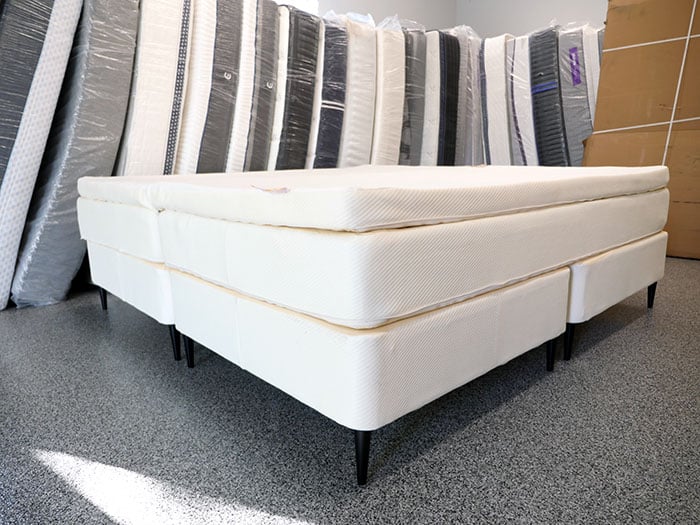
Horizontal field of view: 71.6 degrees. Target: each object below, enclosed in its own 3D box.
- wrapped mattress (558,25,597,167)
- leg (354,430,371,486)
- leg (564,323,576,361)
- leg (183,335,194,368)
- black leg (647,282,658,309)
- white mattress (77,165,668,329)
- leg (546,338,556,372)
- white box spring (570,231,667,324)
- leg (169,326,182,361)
[{"bbox_3d":[2.707,-1.463,5.380,0.800,2.000,0.235,-12,7,-41],"label":"wrapped mattress"},{"bbox_3d":[0.029,0.423,1.082,0.034,0.160,0.034,-1,11,0],"label":"leg"},{"bbox_3d":[0.777,0.272,1.734,0.034,0.160,0.034,-12,15,-41],"label":"leg"},{"bbox_3d":[-0.580,0.302,1.753,0.034,0.160,0.034,-12,15,-41],"label":"leg"},{"bbox_3d":[1.445,0.135,2.323,0.034,0.160,0.034,-12,15,-41],"label":"black leg"},{"bbox_3d":[0.077,-0.282,2.312,2.000,0.286,2.040,-12,15,-41],"label":"white mattress"},{"bbox_3d":[0.690,0.289,1.657,0.034,0.160,0.034,-12,15,-41],"label":"leg"},{"bbox_3d":[0.813,-0.040,2.345,1.001,0.230,1.014,-11,15,-41],"label":"white box spring"},{"bbox_3d":[-0.652,0.288,1.827,0.034,0.160,0.034,-12,15,-41],"label":"leg"}]

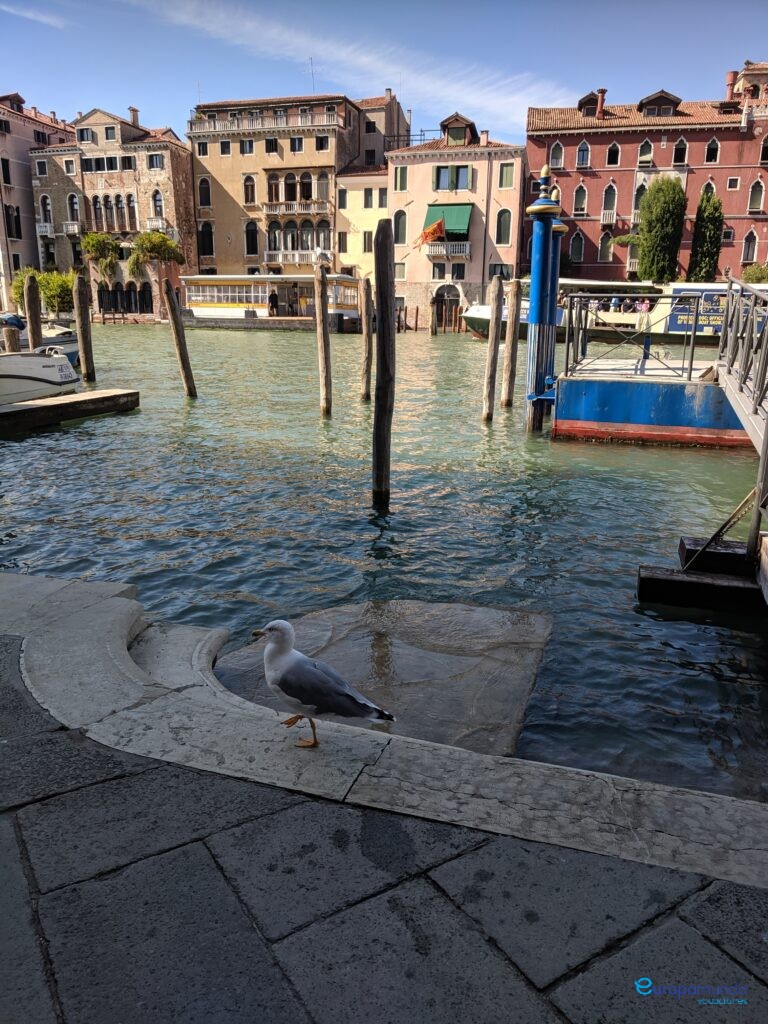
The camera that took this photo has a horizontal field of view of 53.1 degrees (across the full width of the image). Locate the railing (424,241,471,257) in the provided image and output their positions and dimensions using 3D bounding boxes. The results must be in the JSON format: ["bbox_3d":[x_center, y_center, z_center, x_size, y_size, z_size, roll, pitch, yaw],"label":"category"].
[{"bbox_3d":[3.856,-15.632,45.800,2.500,0.920,1.000,5,16,17],"label":"railing"}]

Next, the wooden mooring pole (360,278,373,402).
[{"bbox_3d":[-0.345,-3.371,15.187,0.194,2.373,0.194,0,16,-1],"label":"wooden mooring pole"}]

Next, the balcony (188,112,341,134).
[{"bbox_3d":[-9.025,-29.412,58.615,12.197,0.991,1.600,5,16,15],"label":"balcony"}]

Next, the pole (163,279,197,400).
[{"bbox_3d":[-4.090,-3.452,15.443,0.197,2.351,0.197,-12,18,-11],"label":"pole"}]

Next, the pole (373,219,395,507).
[{"bbox_3d":[0.006,-1.418,7.540,0.210,2.778,0.210,0,16,0],"label":"pole"}]

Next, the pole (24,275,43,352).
[{"bbox_3d":[-8.546,-4.491,18.809,0.323,2.452,0.323,-4,16,-24],"label":"pole"}]

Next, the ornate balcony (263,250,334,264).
[{"bbox_3d":[-5.332,-16.134,48.821,4.391,0.850,0.850,5,16,17],"label":"ornate balcony"}]

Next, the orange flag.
[{"bbox_3d":[2.777,-16.399,44.964,1.600,1.500,0.500,5,16,17],"label":"orange flag"}]

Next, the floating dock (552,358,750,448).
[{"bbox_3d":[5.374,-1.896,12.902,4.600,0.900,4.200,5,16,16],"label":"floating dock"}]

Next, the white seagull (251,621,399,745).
[{"bbox_3d":[-0.222,0.615,2.739,0.530,0.460,0.170,3,16,11],"label":"white seagull"}]

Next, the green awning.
[{"bbox_3d":[3.782,-17.267,45.264,2.786,1.800,1.300,5,16,17],"label":"green awning"}]

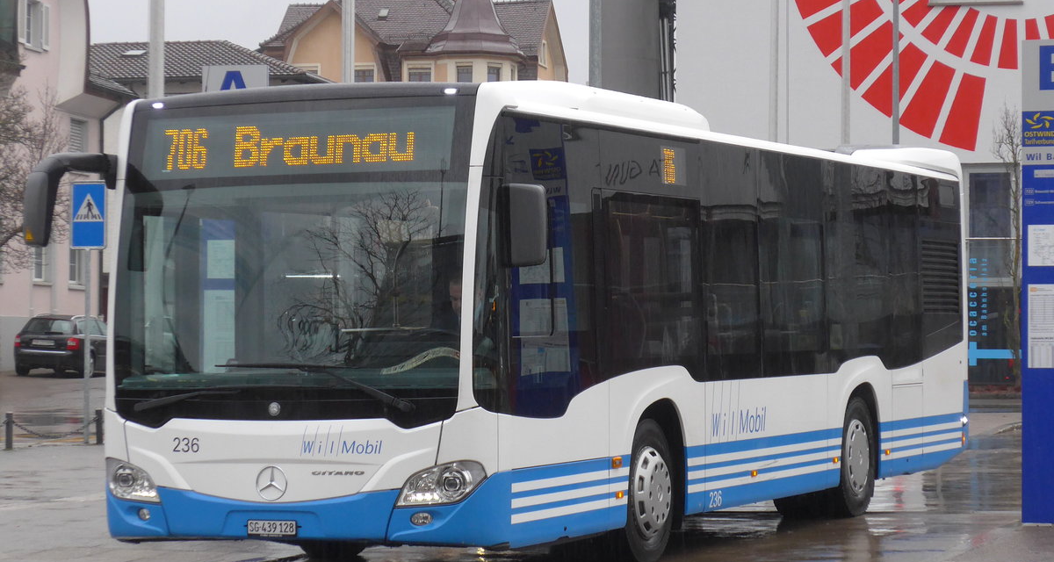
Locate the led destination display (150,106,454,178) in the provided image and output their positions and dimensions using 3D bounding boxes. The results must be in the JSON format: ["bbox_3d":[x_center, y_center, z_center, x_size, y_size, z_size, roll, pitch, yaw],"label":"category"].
[{"bbox_3d":[-1.283,-0.762,16.461,1.900,0.360,0.080,-1,-12,23],"label":"led destination display"}]

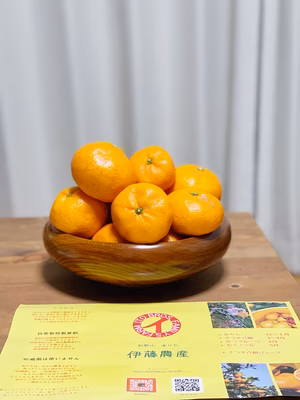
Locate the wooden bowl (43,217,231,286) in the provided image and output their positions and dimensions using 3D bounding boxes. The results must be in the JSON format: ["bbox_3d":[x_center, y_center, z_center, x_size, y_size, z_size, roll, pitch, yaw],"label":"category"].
[{"bbox_3d":[-0.015,0.052,0.922,0.233,0.067,0.233,-1,15,0],"label":"wooden bowl"}]

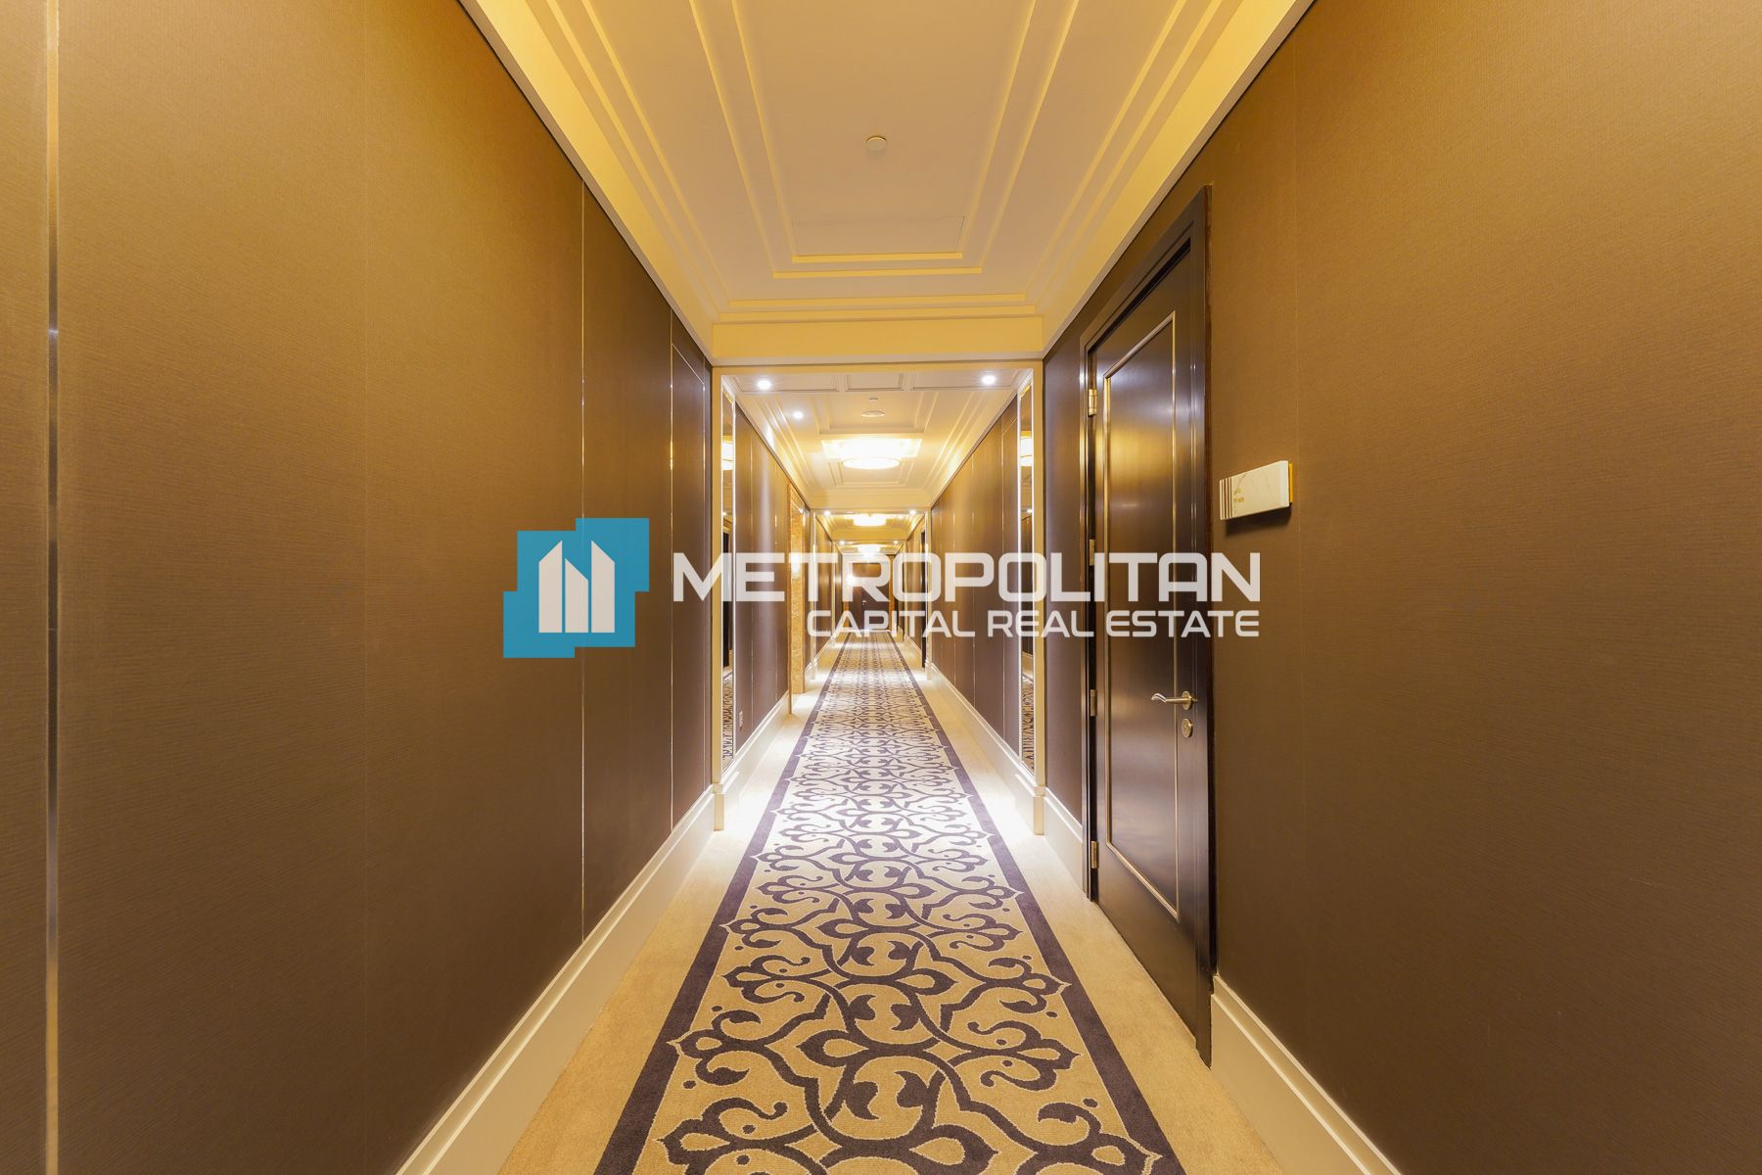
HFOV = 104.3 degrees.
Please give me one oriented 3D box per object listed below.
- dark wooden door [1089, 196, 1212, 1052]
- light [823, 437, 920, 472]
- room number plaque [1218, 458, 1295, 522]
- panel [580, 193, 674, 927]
[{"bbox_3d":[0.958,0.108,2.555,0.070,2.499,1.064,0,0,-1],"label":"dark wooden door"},{"bbox_3d":[-0.101,-1.430,7.515,0.978,0.174,0.978,0,0,-1],"label":"light"},{"bbox_3d":[0.941,-0.239,1.731,0.030,0.105,0.270,0,0,-1],"label":"room number plaque"},{"bbox_3d":[-0.916,-0.097,2.558,0.030,2.278,0.987,0,0,-1],"label":"panel"}]

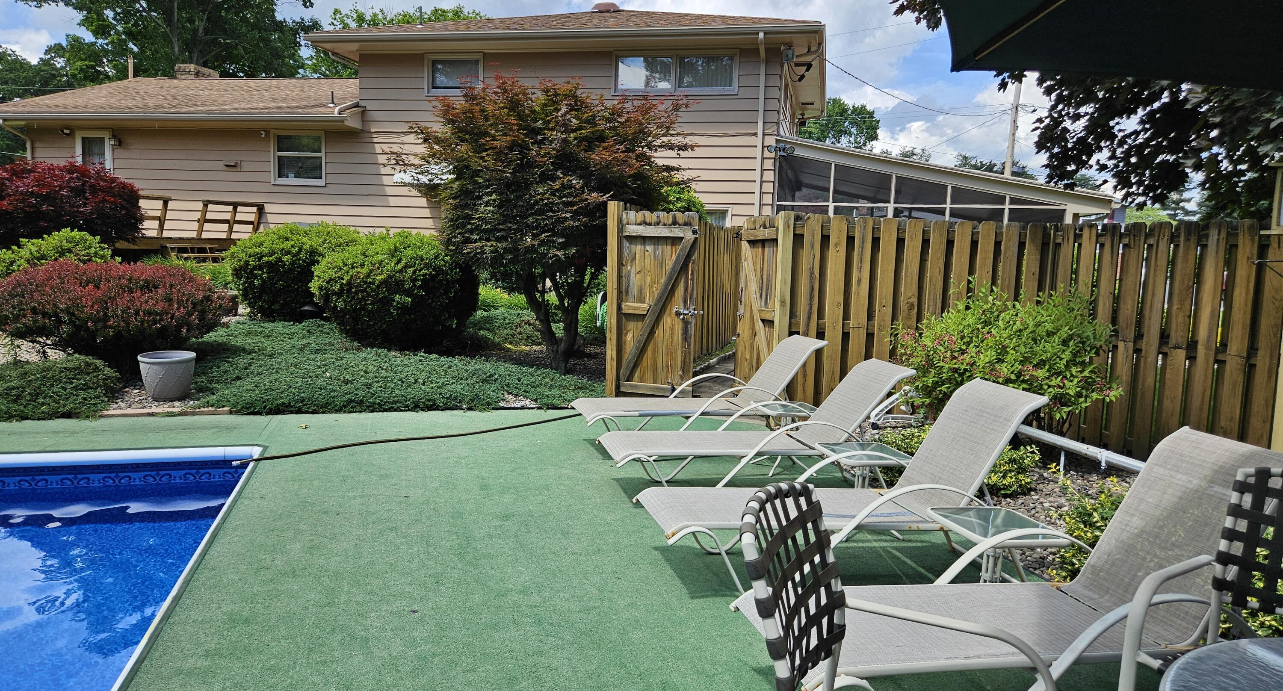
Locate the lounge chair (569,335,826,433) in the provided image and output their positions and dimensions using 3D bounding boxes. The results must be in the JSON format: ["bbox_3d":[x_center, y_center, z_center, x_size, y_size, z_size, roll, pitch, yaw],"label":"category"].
[{"bbox_3d":[0.432,0.353,6.456,1.885,0.824,0.620,0,7,-18],"label":"lounge chair"}]

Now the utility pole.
[{"bbox_3d":[16.375,-8.199,38.000,0.300,10.000,0.300,6,7,22],"label":"utility pole"}]

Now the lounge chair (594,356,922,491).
[{"bbox_3d":[0.705,0.512,5.299,1.907,0.797,0.620,0,7,-15],"label":"lounge chair"}]

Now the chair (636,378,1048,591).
[{"bbox_3d":[0.925,0.631,4.034,1.840,0.871,0.620,0,7,-14],"label":"chair"}]

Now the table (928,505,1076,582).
[{"bbox_3d":[1.427,0.935,3.469,0.420,0.430,0.420,1,7,-7],"label":"table"}]

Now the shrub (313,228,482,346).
[{"bbox_3d":[-2.956,-0.666,10.200,1.900,1.380,1.750,0,7,-16],"label":"shrub"}]

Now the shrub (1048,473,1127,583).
[{"bbox_3d":[2.148,0.866,3.950,0.550,0.480,0.520,6,8,29],"label":"shrub"}]

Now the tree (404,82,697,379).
[{"bbox_3d":[-1.022,-1.332,9.400,3.200,3.200,2.900,1,7,-6],"label":"tree"}]

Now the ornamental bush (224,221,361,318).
[{"bbox_3d":[-4.793,-1.020,11.800,1.850,1.330,1.750,-1,7,-22],"label":"ornamental bush"}]

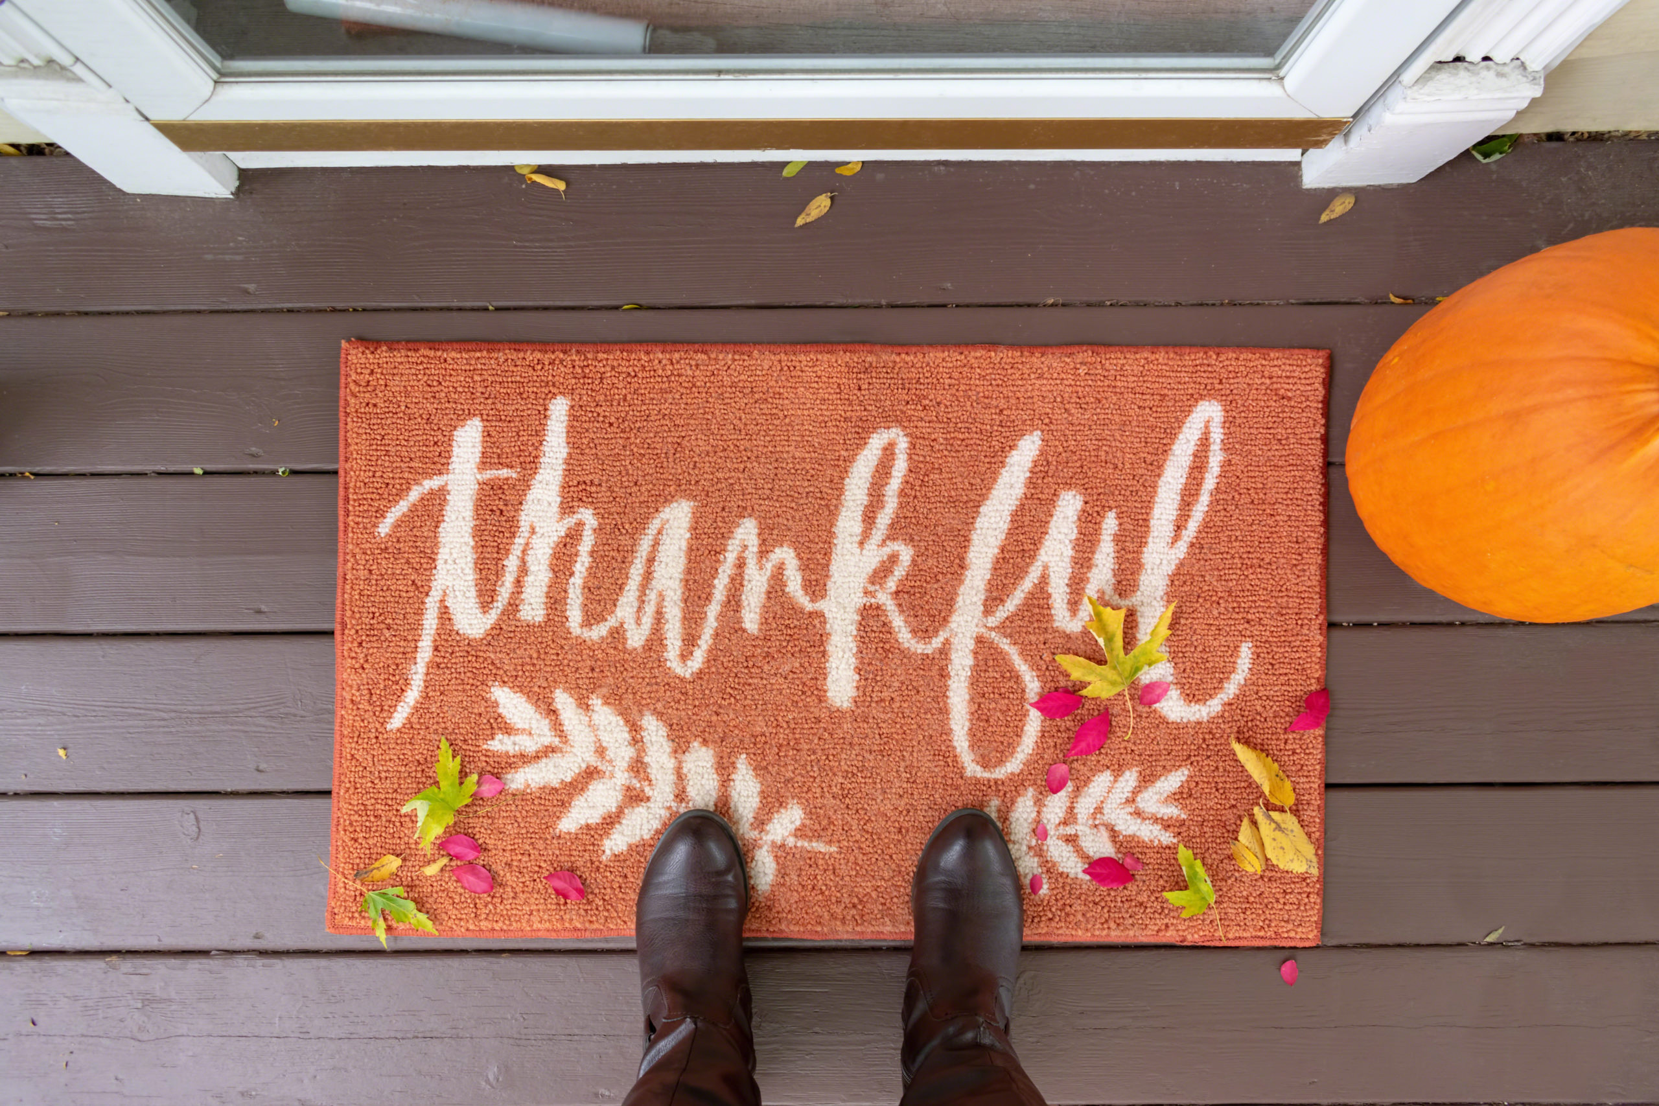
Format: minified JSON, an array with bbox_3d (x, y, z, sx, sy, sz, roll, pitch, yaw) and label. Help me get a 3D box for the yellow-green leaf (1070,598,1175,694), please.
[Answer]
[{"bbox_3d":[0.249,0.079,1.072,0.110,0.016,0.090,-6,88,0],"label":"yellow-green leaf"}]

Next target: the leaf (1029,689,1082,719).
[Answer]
[{"bbox_3d":[0.195,0.130,1.063,0.045,0.008,0.025,-7,87,-1],"label":"leaf"}]

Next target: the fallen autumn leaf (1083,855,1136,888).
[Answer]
[{"bbox_3d":[0.240,0.275,1.069,0.044,0.009,0.026,9,88,0],"label":"fallen autumn leaf"}]

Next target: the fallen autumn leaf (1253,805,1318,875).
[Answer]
[{"bbox_3d":[0.392,0.248,1.068,0.037,0.012,0.076,-30,88,-1],"label":"fallen autumn leaf"}]

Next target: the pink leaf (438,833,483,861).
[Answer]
[{"bbox_3d":[-0.319,0.255,1.076,0.038,0.009,0.024,15,88,1],"label":"pink leaf"}]

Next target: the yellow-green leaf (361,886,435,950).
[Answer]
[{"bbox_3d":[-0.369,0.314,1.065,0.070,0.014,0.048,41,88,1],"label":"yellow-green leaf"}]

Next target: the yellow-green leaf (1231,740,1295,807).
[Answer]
[{"bbox_3d":[0.370,0.185,1.060,0.020,0.013,0.078,-37,88,-2],"label":"yellow-green leaf"}]

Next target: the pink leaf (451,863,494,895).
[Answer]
[{"bbox_3d":[-0.308,0.281,1.075,0.040,0.009,0.025,28,88,1],"label":"pink leaf"}]

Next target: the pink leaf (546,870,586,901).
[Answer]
[{"bbox_3d":[-0.225,0.284,1.068,0.039,0.010,0.021,36,88,1],"label":"pink leaf"}]

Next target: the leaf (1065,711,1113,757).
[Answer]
[{"bbox_3d":[0.223,0.157,1.062,0.023,0.008,0.055,41,87,1],"label":"leaf"}]

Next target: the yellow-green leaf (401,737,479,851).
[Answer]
[{"bbox_3d":[-0.328,0.206,1.048,0.056,0.018,0.100,11,87,0],"label":"yellow-green leaf"}]

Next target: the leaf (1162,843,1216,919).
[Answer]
[{"bbox_3d":[0.305,0.282,1.066,0.042,0.014,0.062,-28,88,-1],"label":"leaf"}]

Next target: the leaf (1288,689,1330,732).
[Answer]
[{"bbox_3d":[0.414,0.137,1.064,0.024,0.012,0.049,29,87,1],"label":"leaf"}]

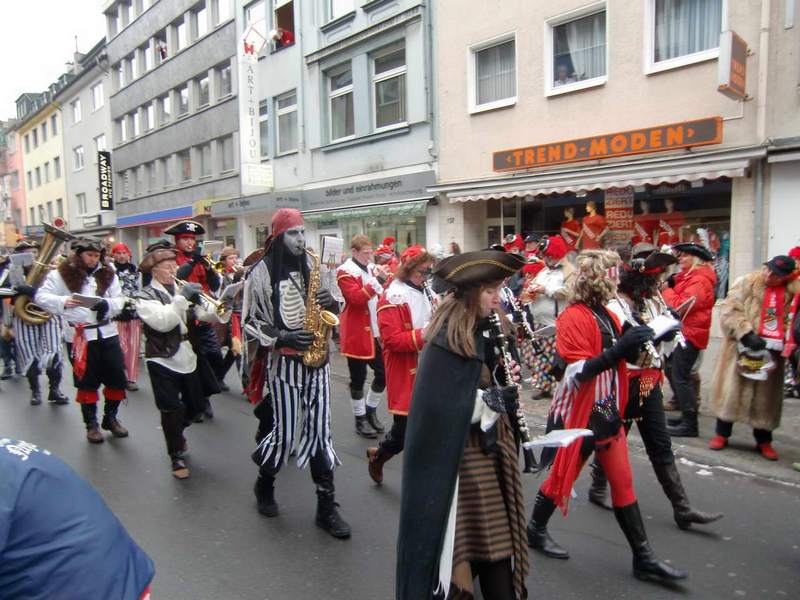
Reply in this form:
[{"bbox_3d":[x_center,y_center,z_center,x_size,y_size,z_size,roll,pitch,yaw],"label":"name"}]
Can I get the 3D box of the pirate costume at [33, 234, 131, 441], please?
[{"bbox_3d":[-2.800,0.342,4.950,0.740,1.790,0.580,-5,7,-41],"label":"pirate costume"}]

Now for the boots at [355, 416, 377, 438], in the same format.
[{"bbox_3d":[-0.306,1.126,5.045,0.270,0.180,0.110,3,6,41],"label":"boots"}]

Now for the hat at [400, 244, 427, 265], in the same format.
[{"bbox_3d":[0.090,-0.303,3.700,0.190,0.135,0.170,1,5,26],"label":"hat"}]

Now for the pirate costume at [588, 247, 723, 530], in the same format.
[{"bbox_3d":[1.470,0.495,3.310,0.720,1.650,0.500,3,6,37],"label":"pirate costume"}]

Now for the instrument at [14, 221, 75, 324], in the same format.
[{"bbox_3d":[-3.920,-0.273,6.186,0.420,1.000,0.460,6,-16,47],"label":"instrument"}]

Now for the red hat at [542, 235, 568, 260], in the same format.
[{"bbox_3d":[1.490,-0.492,5.300,0.250,0.220,0.230,-5,7,-41],"label":"red hat"}]

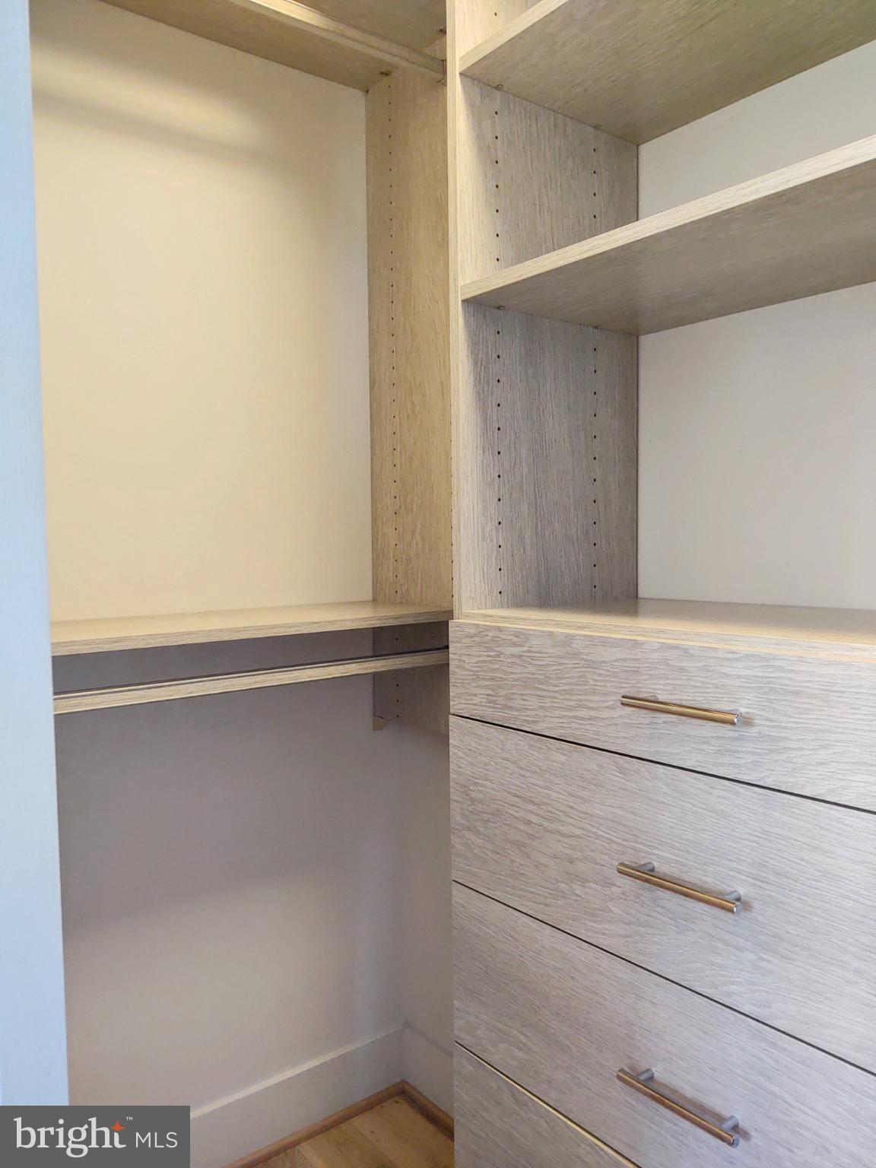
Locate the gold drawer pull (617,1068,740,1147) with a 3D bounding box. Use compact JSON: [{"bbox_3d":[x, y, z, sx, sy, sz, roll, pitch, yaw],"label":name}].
[{"bbox_3d":[0.244,0.520,0.914,0.032,0.011,0.138,-3,4,-38],"label":"gold drawer pull"}]

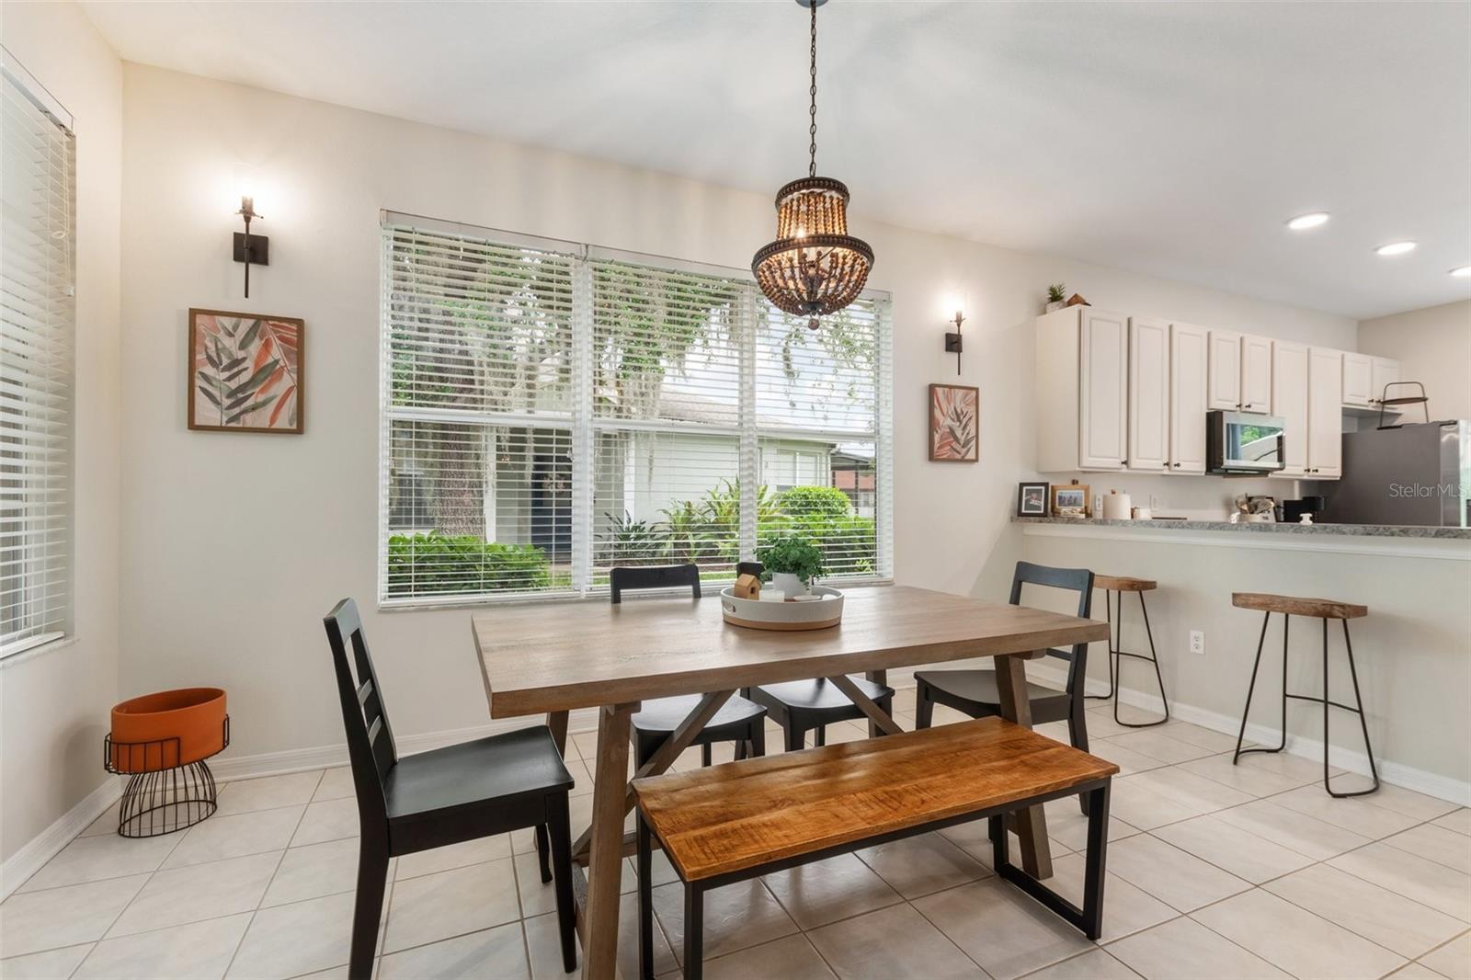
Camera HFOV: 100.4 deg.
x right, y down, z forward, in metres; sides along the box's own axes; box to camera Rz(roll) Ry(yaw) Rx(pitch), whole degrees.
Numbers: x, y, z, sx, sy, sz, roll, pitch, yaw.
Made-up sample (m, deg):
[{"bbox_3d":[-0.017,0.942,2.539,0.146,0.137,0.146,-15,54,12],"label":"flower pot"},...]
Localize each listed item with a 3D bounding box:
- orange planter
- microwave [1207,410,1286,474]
[{"bbox_3d":[-2.066,0.872,2.242,0.310,0.200,0.310,0,-1,-23],"label":"orange planter"},{"bbox_3d":[3.726,-0.339,4.681,0.777,0.429,0.422,0,-1,-23],"label":"microwave"}]

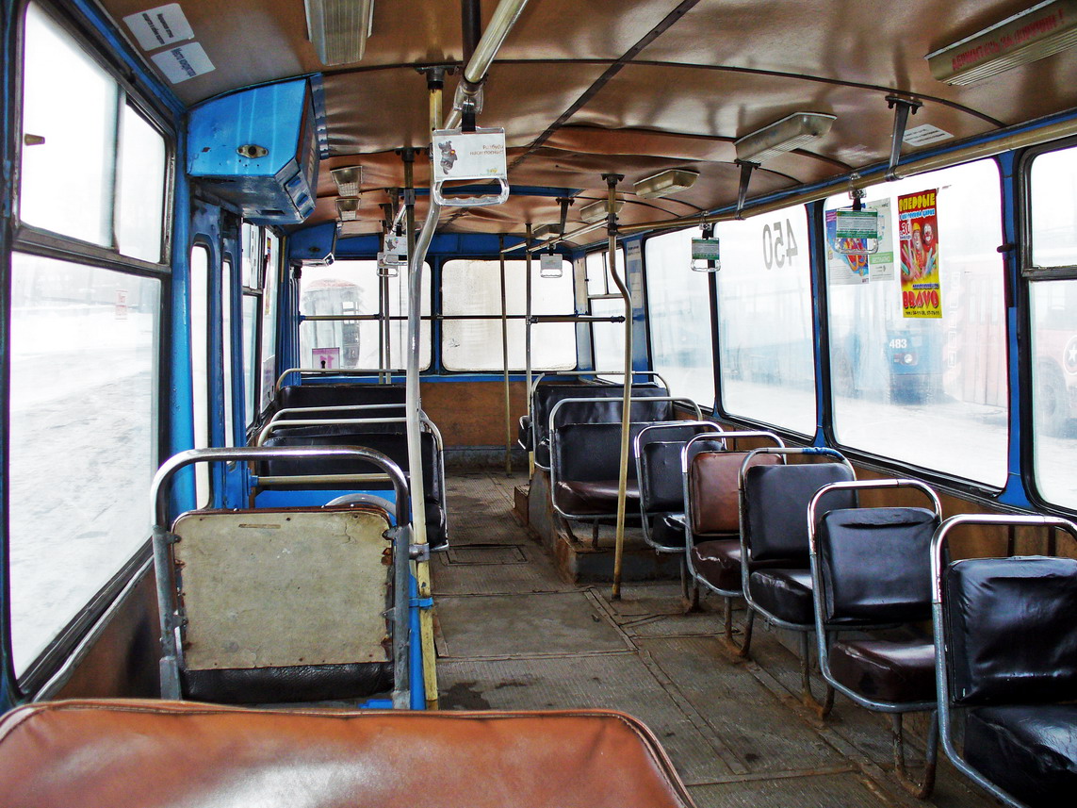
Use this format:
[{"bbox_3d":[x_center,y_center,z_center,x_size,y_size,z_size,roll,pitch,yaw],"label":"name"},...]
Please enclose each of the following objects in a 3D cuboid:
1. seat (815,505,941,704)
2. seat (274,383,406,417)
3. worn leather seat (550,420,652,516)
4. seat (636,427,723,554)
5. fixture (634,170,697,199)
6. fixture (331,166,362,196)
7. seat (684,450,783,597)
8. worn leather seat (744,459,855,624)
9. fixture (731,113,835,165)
[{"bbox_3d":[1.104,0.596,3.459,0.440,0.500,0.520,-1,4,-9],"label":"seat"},{"bbox_3d":[-1.071,0.160,6.559,0.855,0.495,0.530,-1,4,-9],"label":"seat"},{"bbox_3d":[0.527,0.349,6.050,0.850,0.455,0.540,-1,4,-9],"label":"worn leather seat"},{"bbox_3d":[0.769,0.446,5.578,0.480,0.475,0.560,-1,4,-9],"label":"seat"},{"bbox_3d":[0.554,-0.954,5.071,0.130,0.070,0.610,7,3,-9],"label":"fixture"},{"bbox_3d":[-0.822,-0.951,4.965,0.130,0.070,0.630,-9,6,-8],"label":"fixture"},{"bbox_3d":[0.898,0.489,4.794,0.470,0.510,0.570,-1,4,-9],"label":"seat"},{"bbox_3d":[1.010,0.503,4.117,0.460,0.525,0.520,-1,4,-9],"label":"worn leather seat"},{"bbox_3d":[0.783,-0.853,3.754,0.130,0.070,0.640,7,3,-9],"label":"fixture"}]

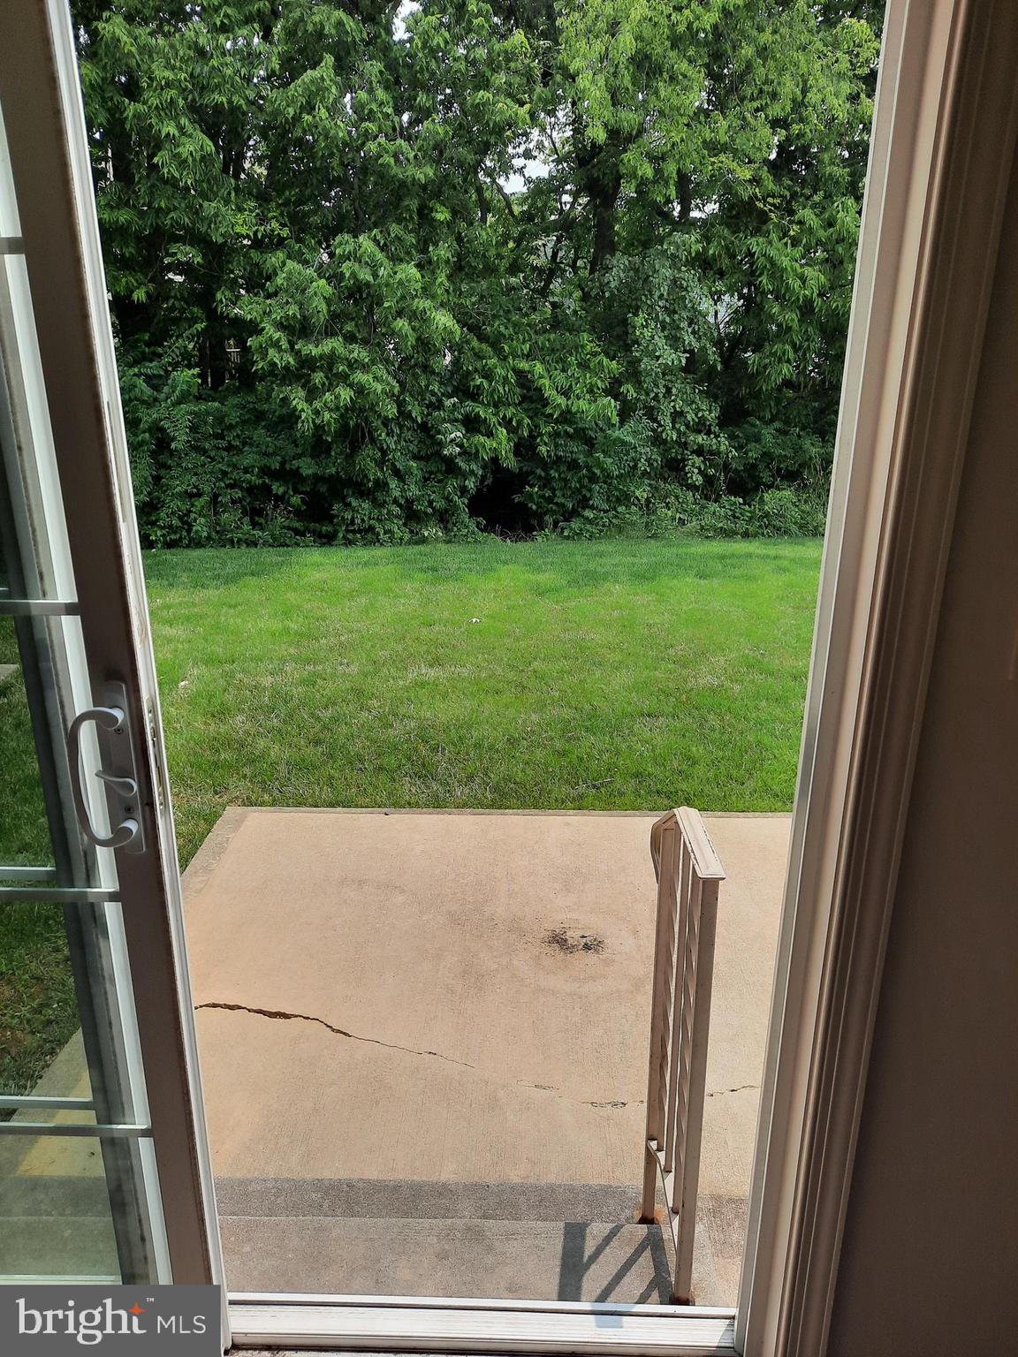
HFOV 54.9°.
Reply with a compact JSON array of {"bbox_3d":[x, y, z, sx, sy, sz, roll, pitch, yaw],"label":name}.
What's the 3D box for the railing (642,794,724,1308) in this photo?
[{"bbox_3d":[0.321,0.763,1.942,0.046,1.125,0.550,0,17,0],"label":"railing"}]

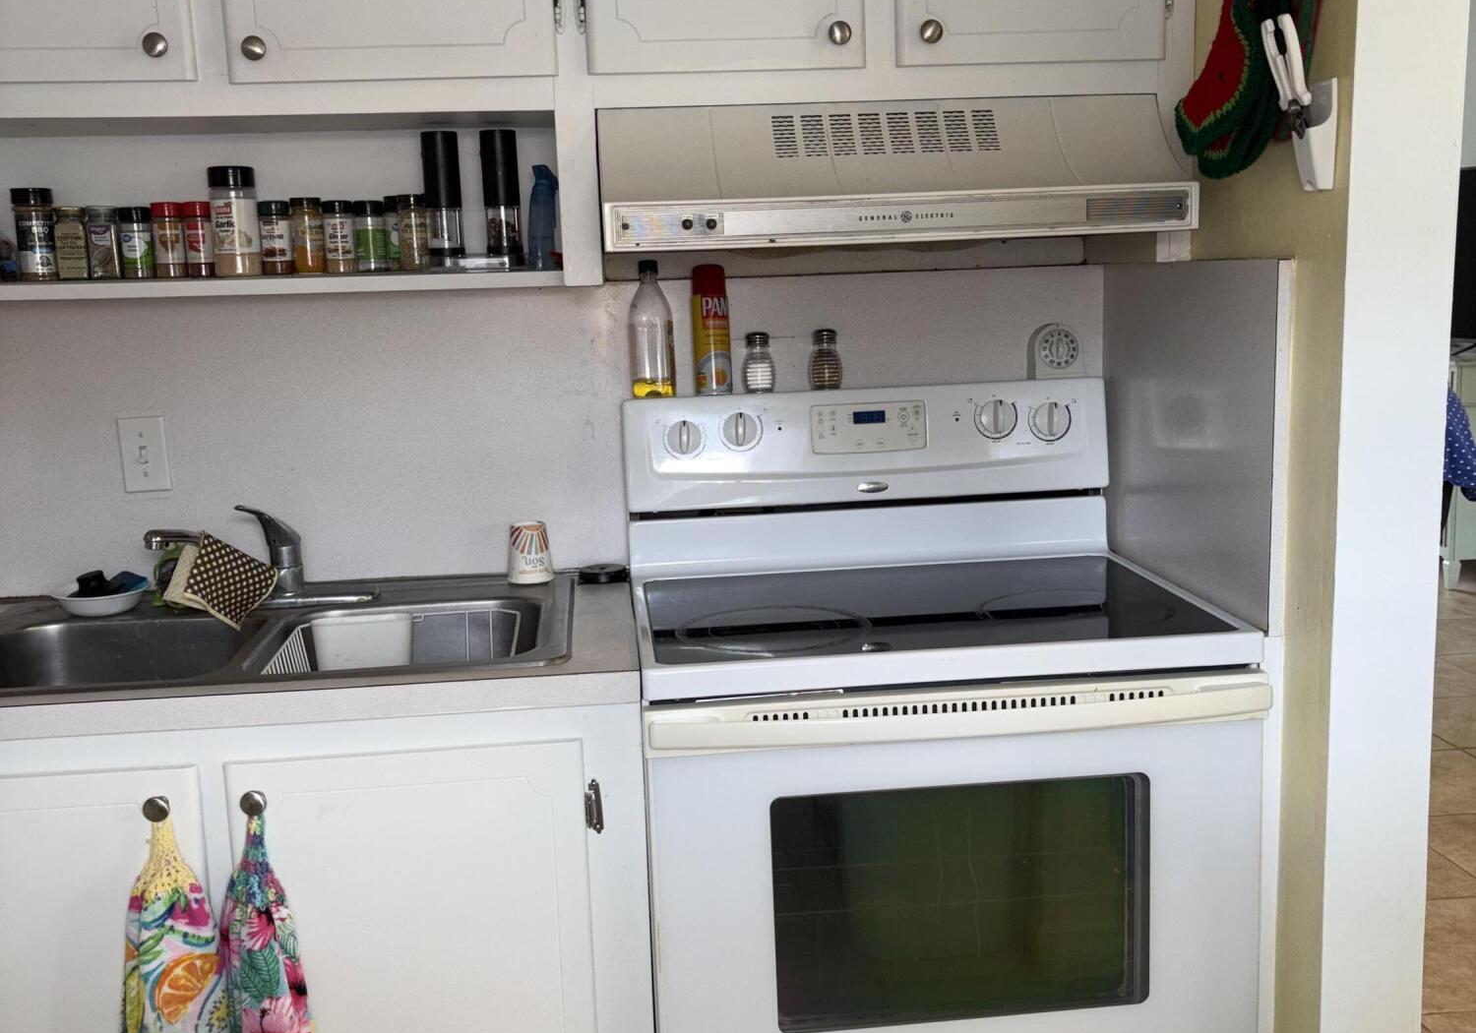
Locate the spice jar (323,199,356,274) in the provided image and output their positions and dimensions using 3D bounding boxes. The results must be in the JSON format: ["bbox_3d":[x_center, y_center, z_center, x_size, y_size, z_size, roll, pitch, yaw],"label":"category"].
[{"bbox_3d":[-0.558,-0.391,2.070,0.044,0.099,0.044,-3,9,-5],"label":"spice jar"}]

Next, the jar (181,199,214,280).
[{"bbox_3d":[-0.763,-0.392,2.102,0.042,0.105,0.042,-5,10,-19],"label":"jar"}]

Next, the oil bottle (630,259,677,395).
[{"bbox_3d":[-0.132,-0.285,2.262,0.066,0.209,0.066,-2,10,-3],"label":"oil bottle"}]

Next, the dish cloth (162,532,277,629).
[{"bbox_3d":[-0.740,0.089,2.092,0.155,0.144,0.080,-9,12,-34],"label":"dish cloth"}]

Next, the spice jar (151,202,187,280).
[{"bbox_3d":[-0.804,-0.390,2.093,0.042,0.105,0.042,-5,10,-20],"label":"spice jar"}]

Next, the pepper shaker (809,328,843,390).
[{"bbox_3d":[0.137,-0.244,2.298,0.051,0.092,0.051,-3,9,-5],"label":"pepper shaker"}]

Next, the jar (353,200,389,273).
[{"bbox_3d":[-0.514,-0.392,2.074,0.043,0.098,0.043,-3,9,-5],"label":"jar"}]

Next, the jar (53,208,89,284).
[{"bbox_3d":[-0.936,-0.385,2.081,0.040,0.098,0.040,-6,10,-23],"label":"jar"}]

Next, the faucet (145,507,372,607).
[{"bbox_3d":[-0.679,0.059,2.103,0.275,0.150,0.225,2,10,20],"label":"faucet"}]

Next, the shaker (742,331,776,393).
[{"bbox_3d":[0.033,-0.238,2.289,0.051,0.092,0.051,-3,9,-5],"label":"shaker"}]

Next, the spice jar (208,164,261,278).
[{"bbox_3d":[-0.699,-0.408,2.054,0.065,0.149,0.065,-3,9,-5],"label":"spice jar"}]

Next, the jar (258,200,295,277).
[{"bbox_3d":[-0.644,-0.388,2.062,0.045,0.101,0.045,-3,9,-5],"label":"jar"}]

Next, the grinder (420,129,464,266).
[{"bbox_3d":[-0.416,-0.448,2.080,0.052,0.183,0.052,-3,9,-5],"label":"grinder"}]

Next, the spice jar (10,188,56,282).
[{"bbox_3d":[-0.985,-0.395,2.075,0.053,0.127,0.053,-7,11,-29],"label":"spice jar"}]

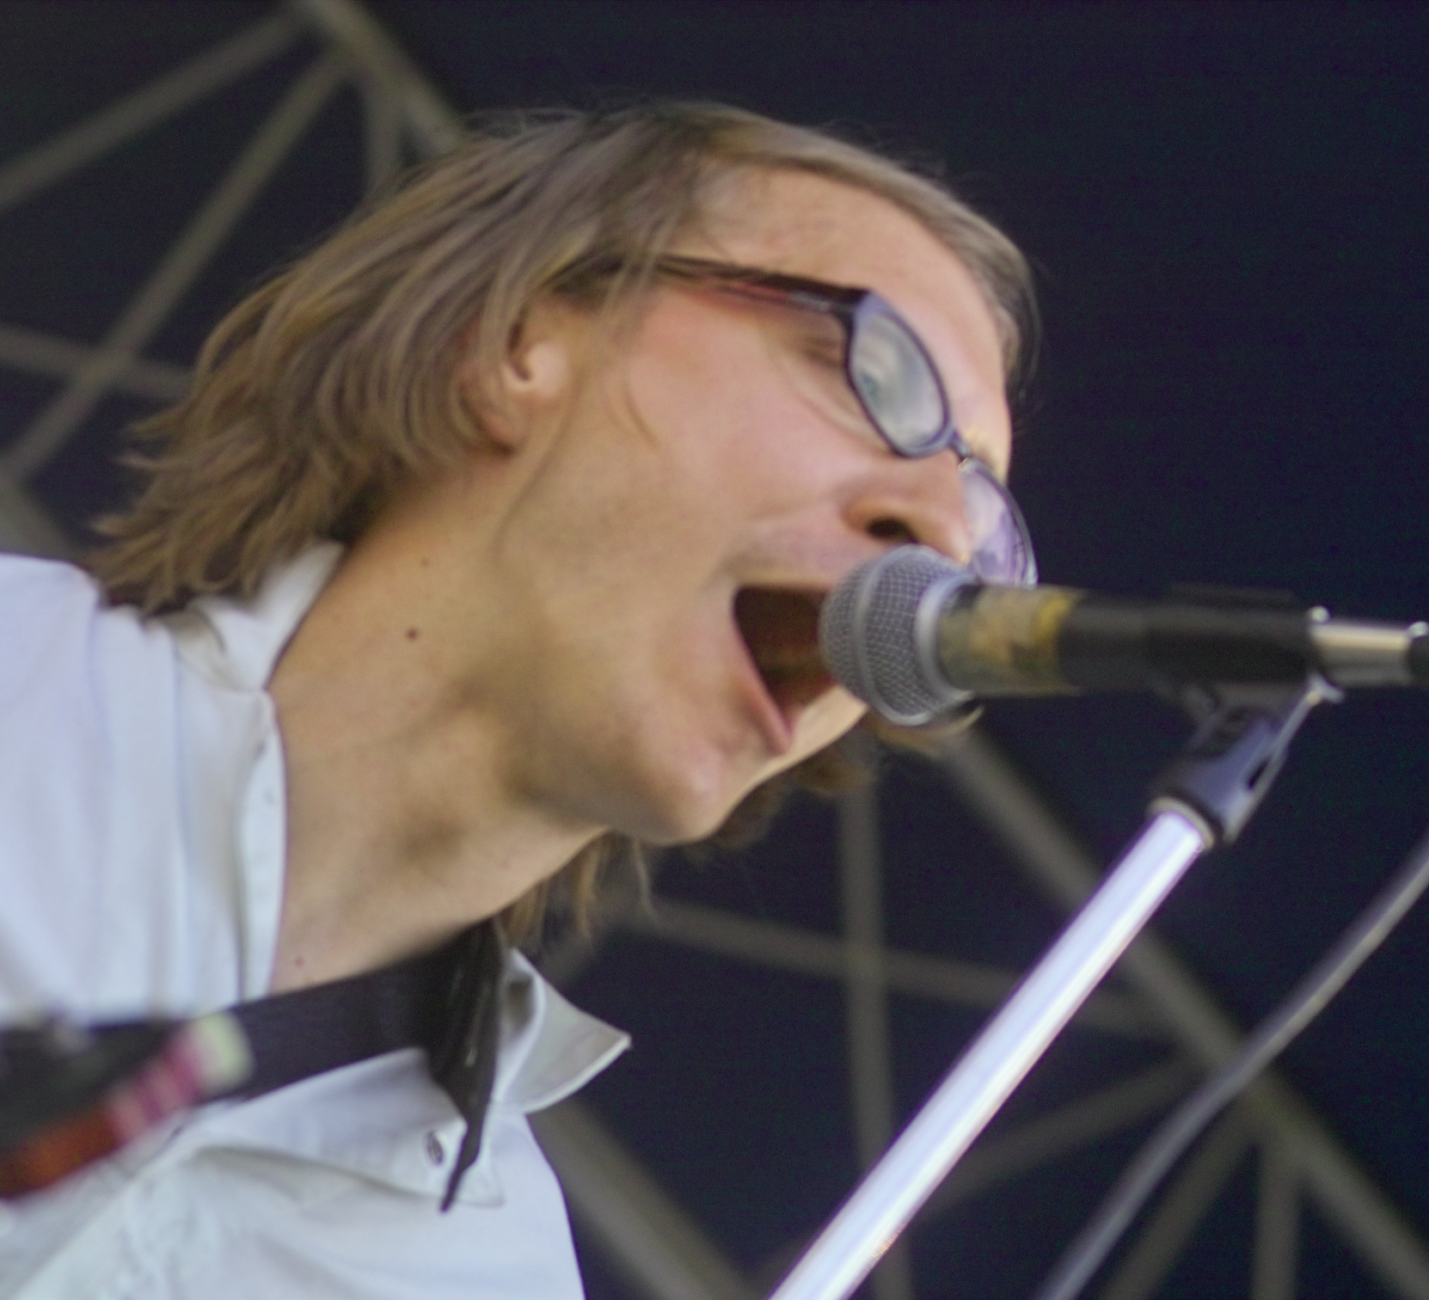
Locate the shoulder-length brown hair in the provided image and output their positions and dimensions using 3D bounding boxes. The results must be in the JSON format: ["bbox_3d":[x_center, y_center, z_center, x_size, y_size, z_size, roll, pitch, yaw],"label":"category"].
[{"bbox_3d":[-0.034,-0.049,2.926,0.268,0.248,0.200,-7,-46,38],"label":"shoulder-length brown hair"}]

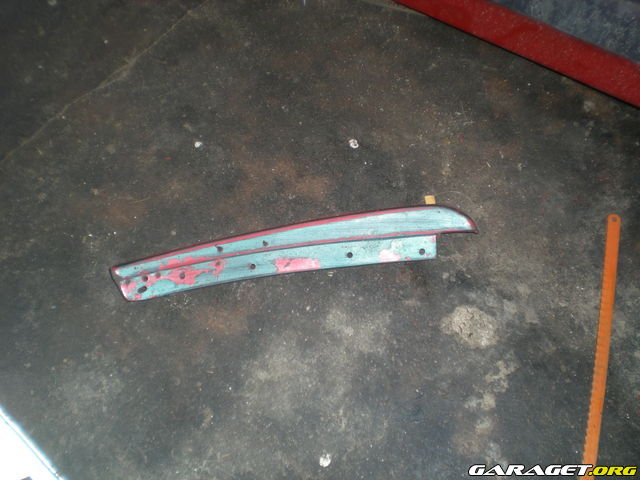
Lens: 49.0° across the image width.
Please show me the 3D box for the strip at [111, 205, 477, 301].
[{"bbox_3d":[-0.025,0.009,0.684,0.360,0.022,0.056,-8,77,-2],"label":"strip"}]

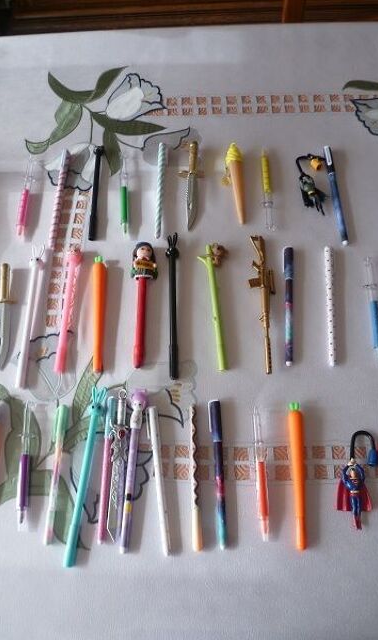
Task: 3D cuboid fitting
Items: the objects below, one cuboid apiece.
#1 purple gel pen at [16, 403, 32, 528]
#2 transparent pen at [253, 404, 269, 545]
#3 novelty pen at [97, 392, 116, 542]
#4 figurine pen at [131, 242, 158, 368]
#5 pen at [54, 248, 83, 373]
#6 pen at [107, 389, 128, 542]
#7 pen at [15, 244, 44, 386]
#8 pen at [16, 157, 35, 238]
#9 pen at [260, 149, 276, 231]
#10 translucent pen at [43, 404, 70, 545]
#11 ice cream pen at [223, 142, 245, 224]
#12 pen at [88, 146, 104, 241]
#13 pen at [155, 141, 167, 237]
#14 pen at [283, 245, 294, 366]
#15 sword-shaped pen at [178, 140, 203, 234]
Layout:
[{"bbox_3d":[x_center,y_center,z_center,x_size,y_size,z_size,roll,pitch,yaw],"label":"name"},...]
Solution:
[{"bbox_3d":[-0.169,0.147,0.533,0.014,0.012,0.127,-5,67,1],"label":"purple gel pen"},{"bbox_3d":[0.080,0.167,0.573,0.014,0.016,0.143,-3,68,3],"label":"transparent pen"},{"bbox_3d":[-0.084,0.150,0.527,0.011,0.011,0.144,0,68,3],"label":"novelty pen"},{"bbox_3d":[-0.055,-0.021,0.601,0.030,0.020,0.158,0,67,2],"label":"figurine pen"},{"bbox_3d":[-0.141,-0.013,0.603,0.018,0.015,0.156,1,67,2],"label":"pen"},{"bbox_3d":[-0.071,0.144,0.526,0.020,0.009,0.151,0,68,3],"label":"pen"},{"bbox_3d":[-0.203,-0.008,0.666,0.018,0.015,0.197,-2,68,4],"label":"pen"},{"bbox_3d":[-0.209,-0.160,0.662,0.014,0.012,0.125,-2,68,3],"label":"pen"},{"bbox_3d":[0.108,-0.181,0.713,0.018,0.014,0.137,-3,68,3],"label":"pen"},{"bbox_3d":[-0.137,0.156,0.533,0.015,0.012,0.139,0,67,2],"label":"translucent pen"},{"bbox_3d":[0.065,-0.190,0.716,0.029,0.021,0.138,-5,68,2],"label":"ice cream pen"},{"bbox_3d":[-0.118,-0.163,0.658,0.013,0.011,0.144,-1,68,3],"label":"pen"},{"bbox_3d":[-0.037,-0.169,0.669,0.009,0.009,0.149,0,67,2],"label":"pen"},{"bbox_3d":[0.125,-0.020,0.648,0.012,0.011,0.163,2,68,5],"label":"pen"},{"bbox_3d":[0.003,-0.172,0.654,0.031,0.012,0.136,1,68,4],"label":"sword-shaped pen"}]

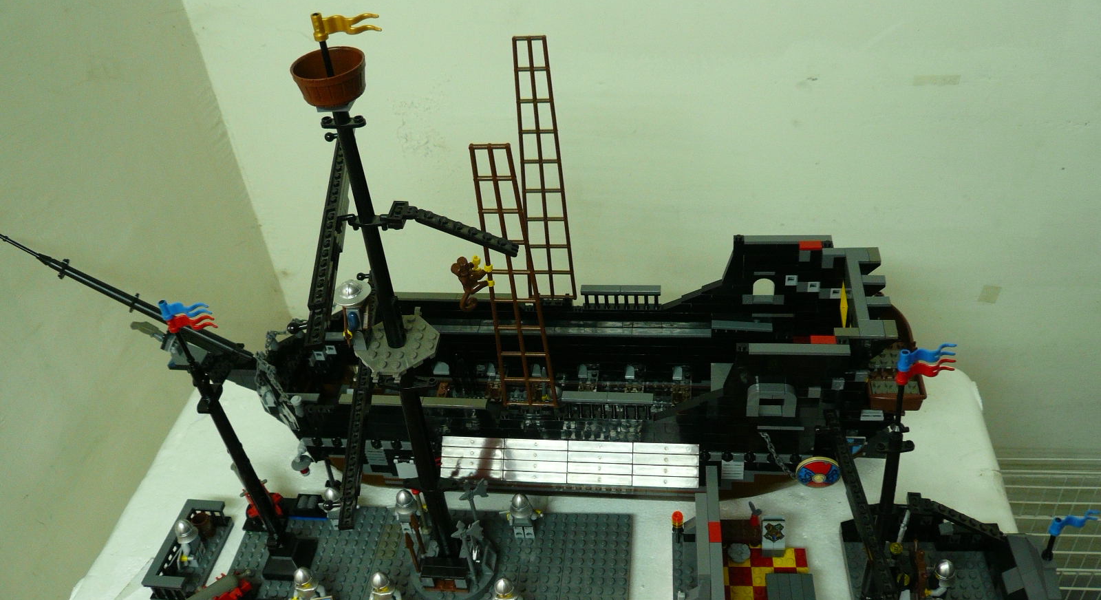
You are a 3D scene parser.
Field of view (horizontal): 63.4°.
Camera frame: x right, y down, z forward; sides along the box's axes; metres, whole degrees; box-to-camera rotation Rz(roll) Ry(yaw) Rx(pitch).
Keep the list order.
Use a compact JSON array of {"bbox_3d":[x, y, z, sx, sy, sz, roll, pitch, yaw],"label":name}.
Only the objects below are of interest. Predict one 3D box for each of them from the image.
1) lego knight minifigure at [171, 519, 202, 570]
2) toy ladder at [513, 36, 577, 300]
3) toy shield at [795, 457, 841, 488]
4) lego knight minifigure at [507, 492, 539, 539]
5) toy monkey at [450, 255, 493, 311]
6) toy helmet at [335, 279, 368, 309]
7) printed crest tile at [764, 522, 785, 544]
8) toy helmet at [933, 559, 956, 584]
[{"bbox_3d":[-0.275,0.184,0.678,0.019,0.044,0.024,5,39,14],"label":"lego knight minifigure"},{"bbox_3d":[-0.007,-0.095,0.683,0.040,0.209,0.004,-1,27,8],"label":"toy ladder"},{"bbox_3d":[0.191,0.123,0.634,0.033,0.033,0.006,-1,38,7],"label":"toy shield"},{"bbox_3d":[-0.020,0.162,0.673,0.025,0.043,0.018,0,38,8],"label":"lego knight minifigure"},{"bbox_3d":[-0.053,-0.011,0.598,0.026,0.036,0.020,22,46,31],"label":"toy monkey"},{"bbox_3d":[-0.113,-0.004,0.505,0.019,0.011,0.018,-9,38,-4],"label":"toy helmet"},{"bbox_3d":[0.161,0.167,0.639,0.015,0.017,0.003,-2,18,9],"label":"printed crest tile"},{"bbox_3d":[0.261,0.180,0.590,0.015,0.013,0.015,14,44,29],"label":"toy helmet"}]

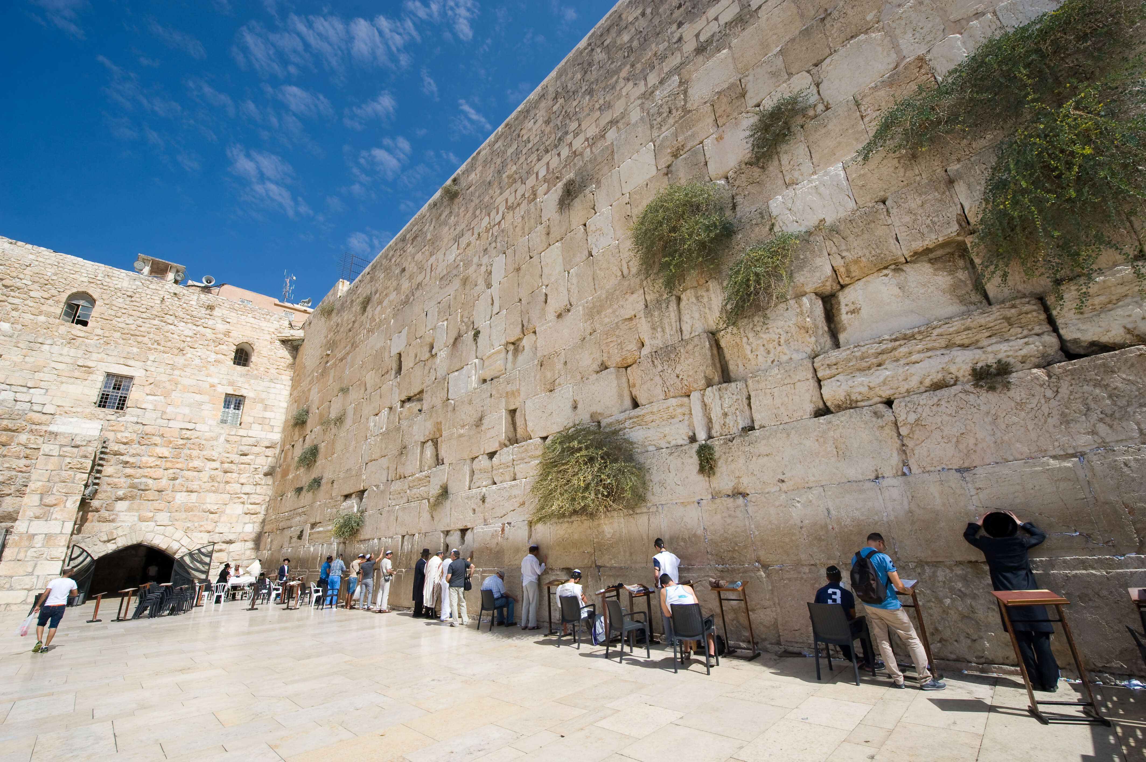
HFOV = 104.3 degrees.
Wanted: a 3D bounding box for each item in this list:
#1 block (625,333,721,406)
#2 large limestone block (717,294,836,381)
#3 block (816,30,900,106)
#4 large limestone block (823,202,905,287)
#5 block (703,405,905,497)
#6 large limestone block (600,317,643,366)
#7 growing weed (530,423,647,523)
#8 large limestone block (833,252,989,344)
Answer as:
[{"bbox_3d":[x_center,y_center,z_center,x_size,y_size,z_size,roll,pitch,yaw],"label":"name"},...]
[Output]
[{"bbox_3d":[2.274,-0.160,9.646,1.920,1.087,0.700,-20,-26,38],"label":"block"},{"bbox_3d":[3.870,-0.685,8.414,1.948,1.035,0.750,-21,-27,40],"label":"large limestone block"},{"bbox_3d":[5.688,-5.932,8.848,1.175,0.941,0.700,-21,-27,40],"label":"block"},{"bbox_3d":[5.119,-2.244,7.777,0.950,1.148,0.700,-20,-26,38],"label":"large limestone block"},{"bbox_3d":[3.939,1.348,7.713,3.050,1.047,0.900,-21,-27,40],"label":"block"},{"bbox_3d":[1.399,-0.867,11.045,1.121,1.009,0.700,-21,-27,40],"label":"large limestone block"},{"bbox_3d":[0.299,2.091,10.299,2.600,2.100,1.000,-21,-27,40],"label":"growing weed"},{"bbox_3d":[5.342,-1.177,7.192,1.890,0.965,0.750,-21,-27,40],"label":"large limestone block"}]

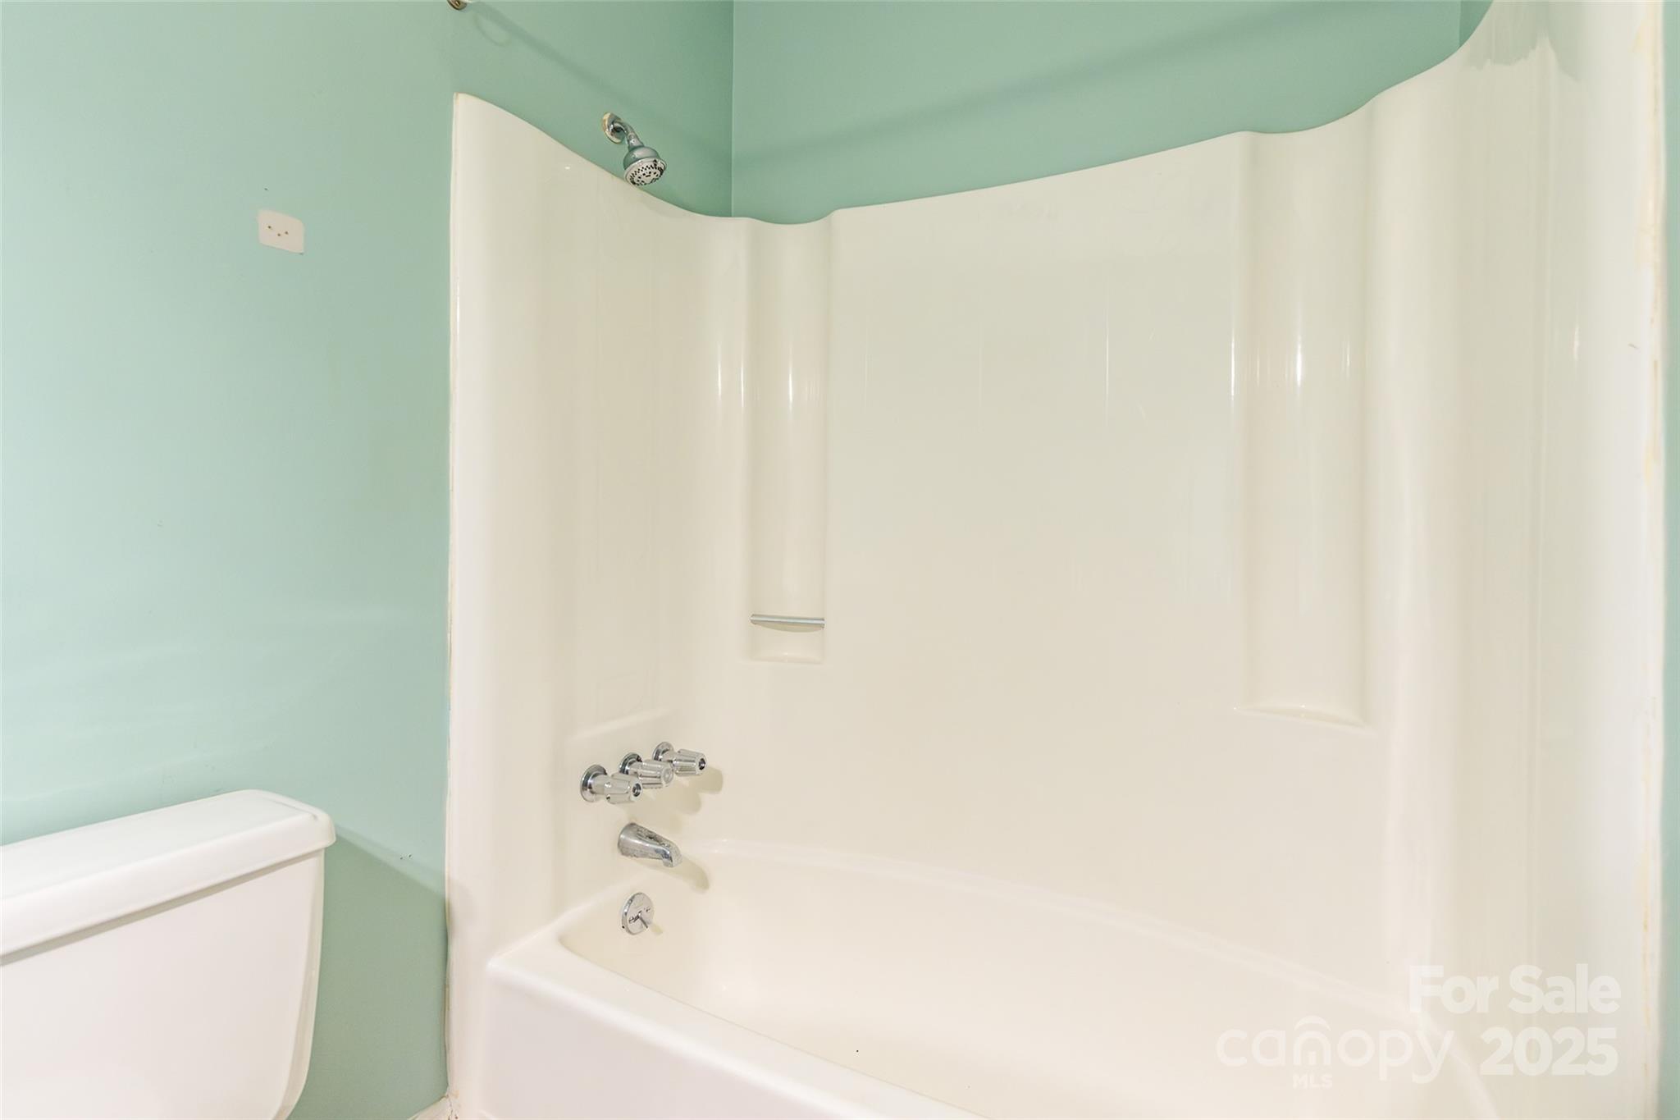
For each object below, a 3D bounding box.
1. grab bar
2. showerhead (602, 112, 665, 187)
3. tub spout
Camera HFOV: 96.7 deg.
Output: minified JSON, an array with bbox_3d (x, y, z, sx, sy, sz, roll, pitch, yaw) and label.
[{"bbox_3d":[-0.134,0.155,1.881,0.215,0.022,0.022,0,0,31],"label":"grab bar"},{"bbox_3d":[-0.438,-0.901,1.629,0.142,0.178,0.092,0,0,31],"label":"showerhead"},{"bbox_3d":[-0.400,0.622,1.619,0.151,0.072,0.070,0,0,31],"label":"tub spout"}]

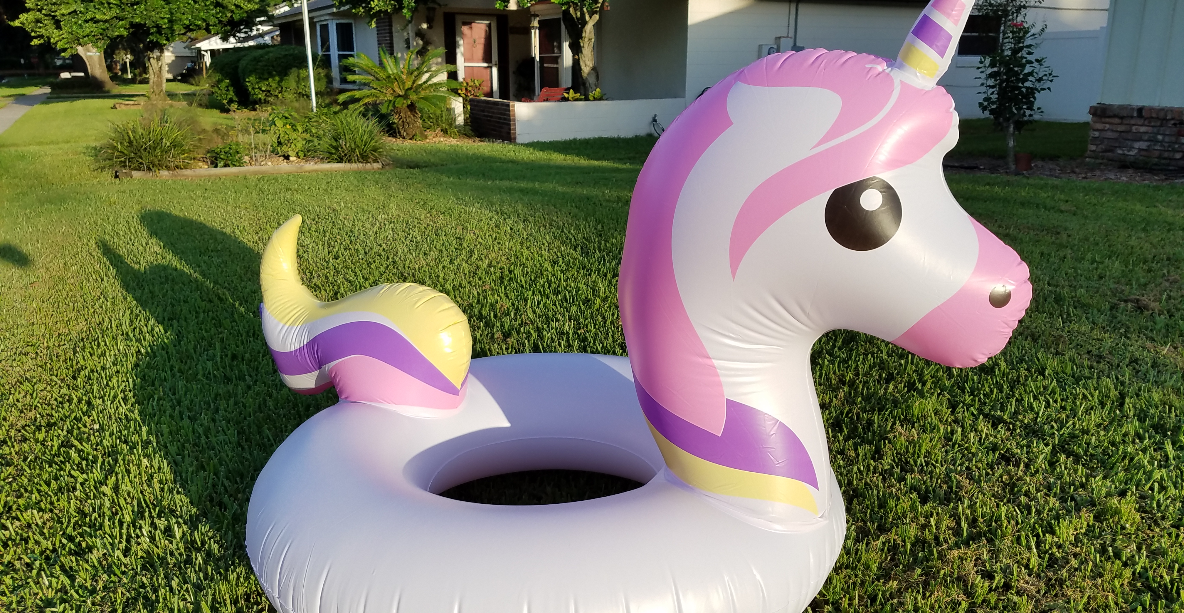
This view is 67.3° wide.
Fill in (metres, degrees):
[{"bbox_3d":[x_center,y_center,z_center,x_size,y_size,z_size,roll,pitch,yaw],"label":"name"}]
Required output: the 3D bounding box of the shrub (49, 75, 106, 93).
[{"bbox_3d":[-17.396,-7.524,30.080,1.664,0.607,1.700,-8,17,-28],"label":"shrub"}]

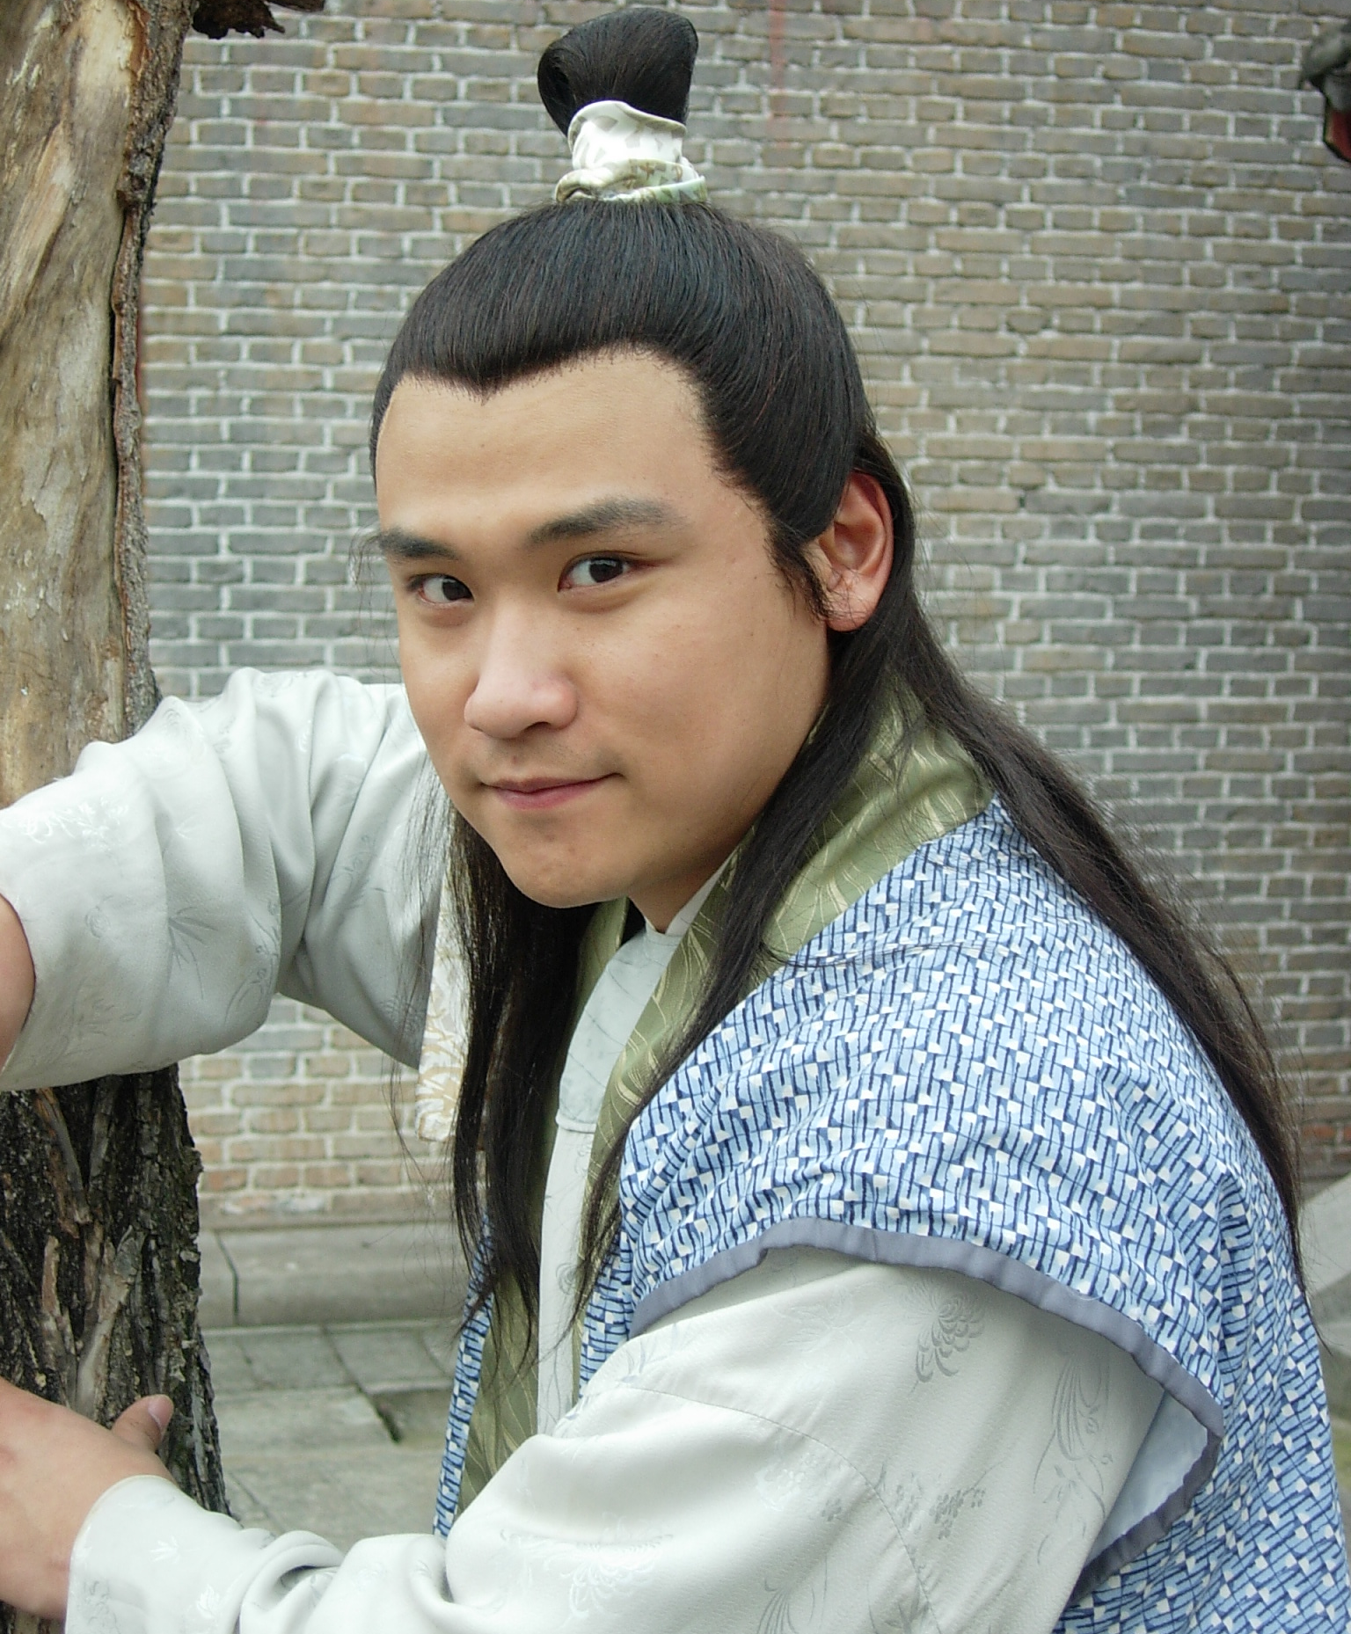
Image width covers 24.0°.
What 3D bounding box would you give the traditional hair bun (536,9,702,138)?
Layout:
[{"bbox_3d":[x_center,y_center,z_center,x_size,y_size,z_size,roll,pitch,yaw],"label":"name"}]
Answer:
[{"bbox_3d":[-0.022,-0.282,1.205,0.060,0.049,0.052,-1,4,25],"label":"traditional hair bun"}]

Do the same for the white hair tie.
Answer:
[{"bbox_3d":[-0.017,-0.251,1.200,0.055,0.038,0.052,-2,3,0],"label":"white hair tie"}]

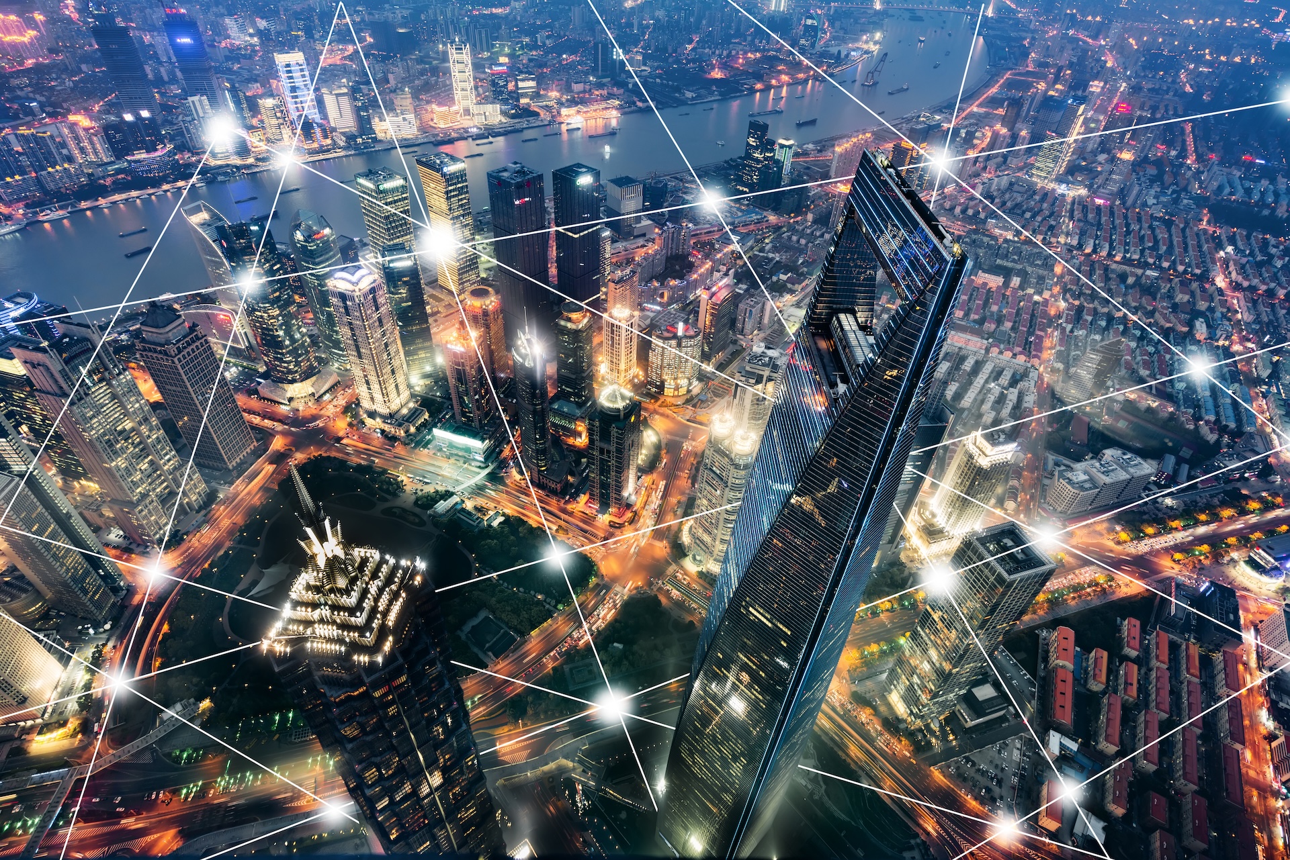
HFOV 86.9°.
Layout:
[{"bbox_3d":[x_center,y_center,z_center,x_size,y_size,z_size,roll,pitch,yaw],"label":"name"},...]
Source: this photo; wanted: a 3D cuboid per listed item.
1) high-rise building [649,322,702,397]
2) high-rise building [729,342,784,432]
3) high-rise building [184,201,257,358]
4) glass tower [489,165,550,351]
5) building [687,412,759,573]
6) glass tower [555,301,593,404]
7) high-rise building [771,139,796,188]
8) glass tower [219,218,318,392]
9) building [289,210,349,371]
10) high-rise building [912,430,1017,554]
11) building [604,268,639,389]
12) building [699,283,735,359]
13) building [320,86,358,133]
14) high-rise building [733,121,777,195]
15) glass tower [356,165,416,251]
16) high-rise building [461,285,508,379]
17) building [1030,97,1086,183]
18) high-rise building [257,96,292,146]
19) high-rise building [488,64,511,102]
[{"bbox_3d":[39.430,-99.160,898.210,60.000,99.000,45.000,-1,42,-4],"label":"high-rise building"},{"bbox_3d":[120.300,-14.700,775.600,44.000,138.000,35.000,13,42,11],"label":"high-rise building"},{"bbox_3d":[-508.420,-174.580,858.690,62.000,217.000,34.000,23,45,21],"label":"high-rise building"},{"bbox_3d":[-159.310,-209.430,892.080,45.400,255.370,46.660,30,48,27],"label":"glass tower"},{"bbox_3d":[79.760,64.590,666.110,37.000,168.000,47.000,-27,50,-30],"label":"building"},{"bbox_3d":[-84.300,-81.100,826.200,34.000,152.000,29.000,24,45,21],"label":"glass tower"},{"bbox_3d":[292.800,-567.400,1446.100,22.900,93.000,24.800,-32,52,-33],"label":"high-rise building"},{"bbox_3d":[-454.990,-146.890,834.900,46.000,212.000,46.000,22,45,20],"label":"glass tower"},{"bbox_3d":[-401.110,-170.670,868.670,41.000,206.000,41.000,20,44,18],"label":"building"},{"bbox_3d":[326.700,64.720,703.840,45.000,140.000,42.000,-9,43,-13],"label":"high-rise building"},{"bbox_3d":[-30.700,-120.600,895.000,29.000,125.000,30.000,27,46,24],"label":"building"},{"bbox_3d":[98.060,-151.790,958.470,27.660,104.000,47.950,25,46,23],"label":"building"},{"bbox_3d":[-709.270,-746.170,1579.310,50.000,86.000,50.000,-18,46,-23],"label":"building"},{"bbox_3d":[226.630,-551.620,1385.610,42.000,144.000,46.000,28,47,25],"label":"high-rise building"},{"bbox_3d":[-361.170,-268.730,982.740,48.000,196.000,46.000,30,48,27],"label":"glass tower"},{"bbox_3d":[-195.950,-106.420,852.880,33.000,151.000,33.000,17,43,15],"label":"high-rise building"},{"bbox_3d":[927.370,-654.980,1535.750,56.000,161.000,37.000,31,48,27],"label":"building"},{"bbox_3d":[-816.950,-690.360,1507.700,47.000,88.000,36.000,-18,46,-22],"label":"high-rise building"},{"bbox_3d":[-391.100,-931.690,1829.570,42.820,82.000,26.770,-26,49,-29],"label":"high-rise building"}]

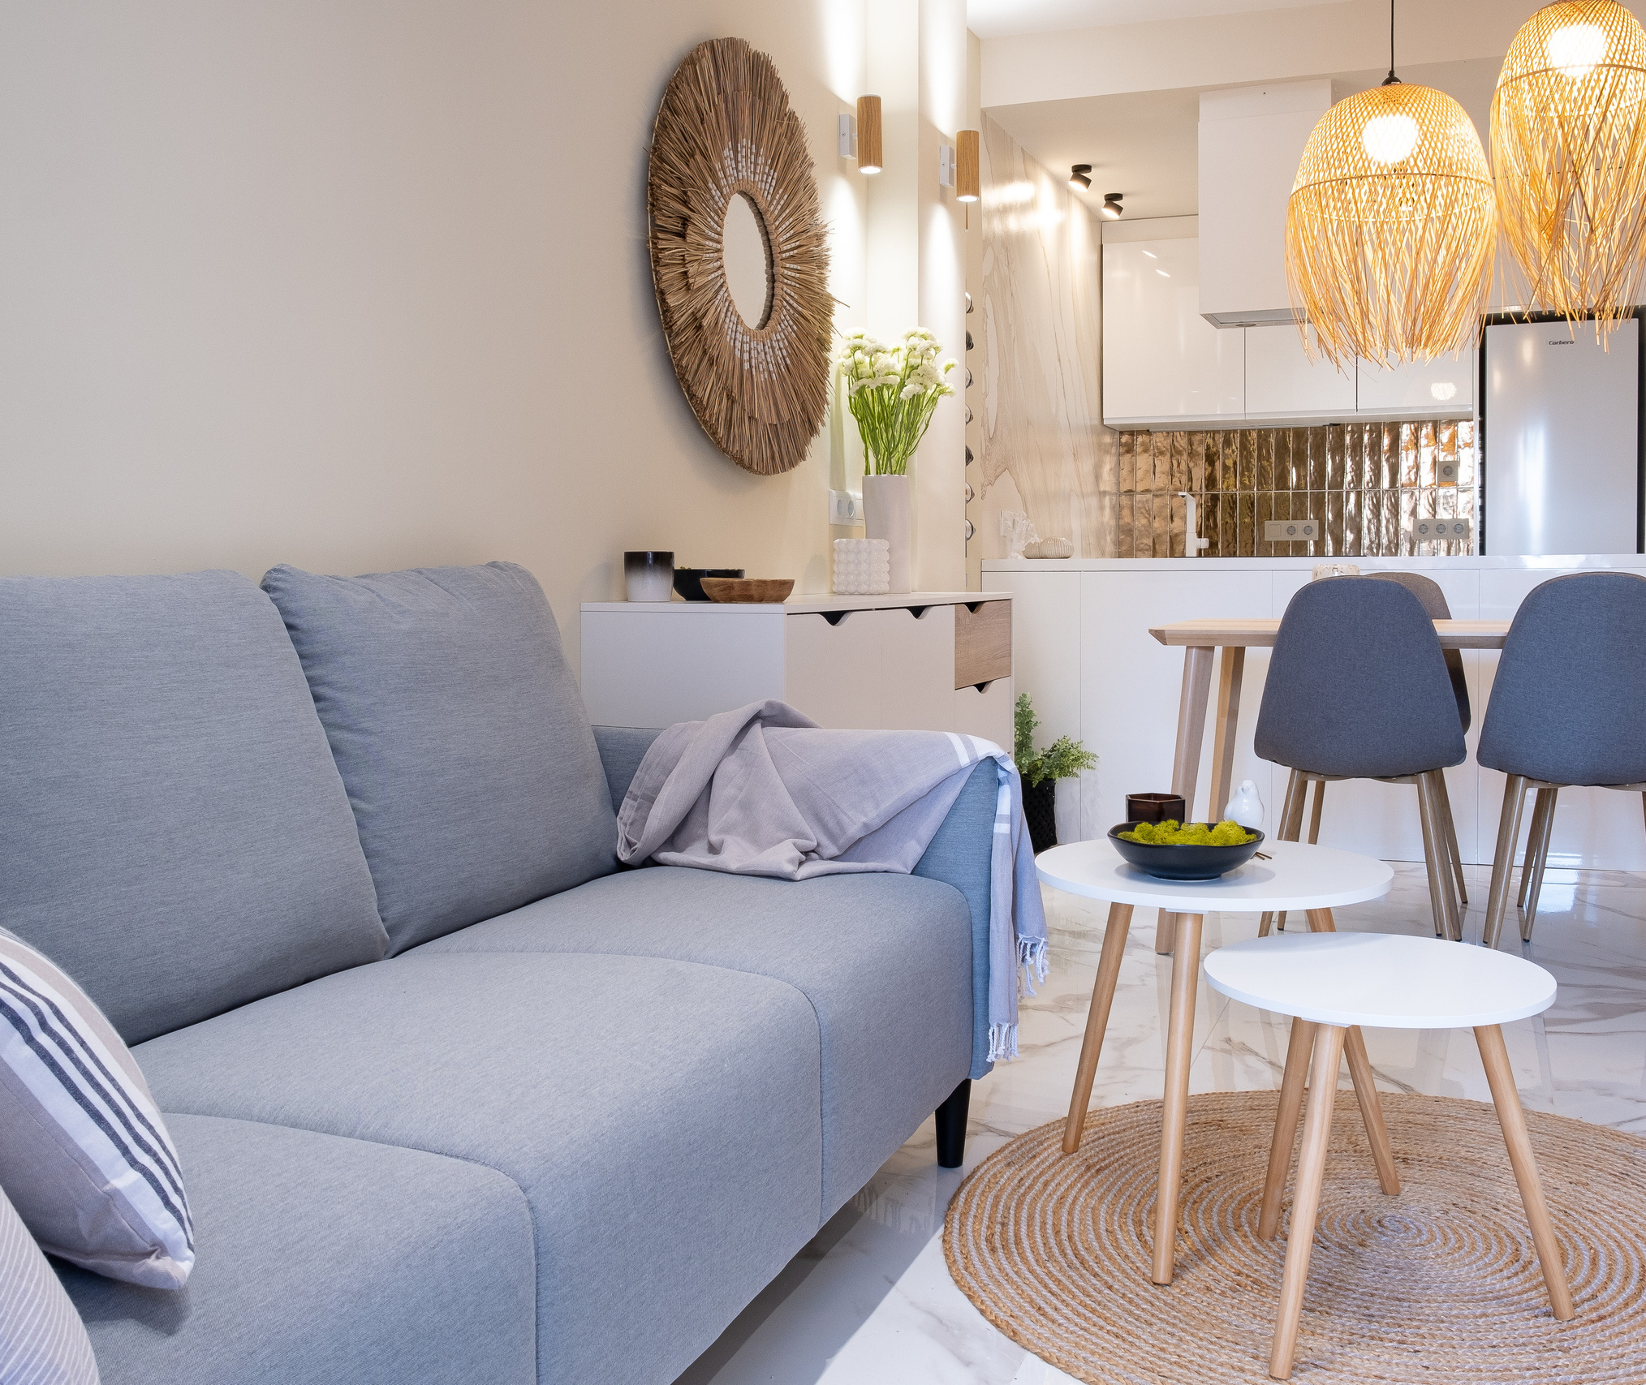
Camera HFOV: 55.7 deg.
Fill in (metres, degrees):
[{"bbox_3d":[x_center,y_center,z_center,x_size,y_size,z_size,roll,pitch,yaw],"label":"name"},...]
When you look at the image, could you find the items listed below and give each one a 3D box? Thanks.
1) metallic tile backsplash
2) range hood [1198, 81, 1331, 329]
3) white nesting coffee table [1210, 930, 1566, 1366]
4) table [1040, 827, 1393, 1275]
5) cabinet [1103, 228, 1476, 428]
[{"bbox_3d":[2.081,-0.889,6.959,1.531,0.600,0.016,2,5,22],"label":"metallic tile backsplash"},{"bbox_3d":[1.462,-1.571,5.088,0.404,0.690,0.380,2,5,22],"label":"range hood"},{"bbox_3d":[0.661,0.536,1.866,0.405,0.410,0.420,2,5,22],"label":"white nesting coffee table"},{"bbox_3d":[0.538,0.478,2.165,0.485,0.478,0.500,2,5,22],"label":"table"},{"bbox_3d":[1.968,-1.550,6.628,1.485,0.782,0.356,1,5,22],"label":"cabinet"}]

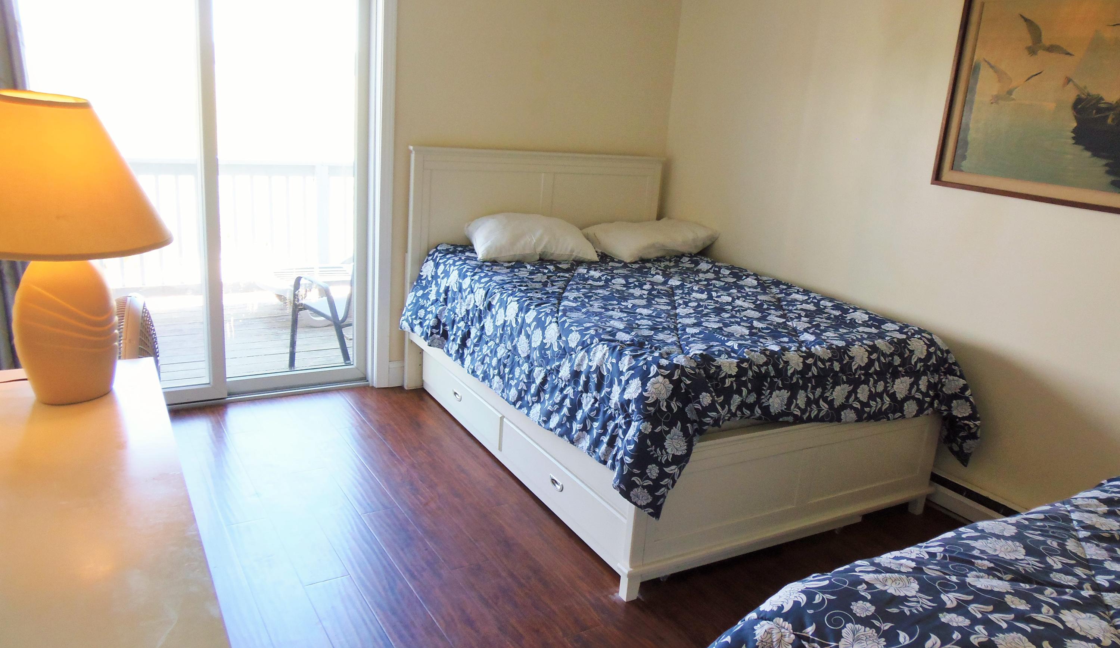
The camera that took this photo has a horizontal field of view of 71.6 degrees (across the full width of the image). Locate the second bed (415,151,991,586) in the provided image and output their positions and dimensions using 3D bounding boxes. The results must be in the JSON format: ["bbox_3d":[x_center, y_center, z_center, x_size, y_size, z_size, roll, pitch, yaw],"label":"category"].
[{"bbox_3d":[0.424,-0.042,3.682,1.687,1.312,2.182,-5,19,-31],"label":"second bed"}]

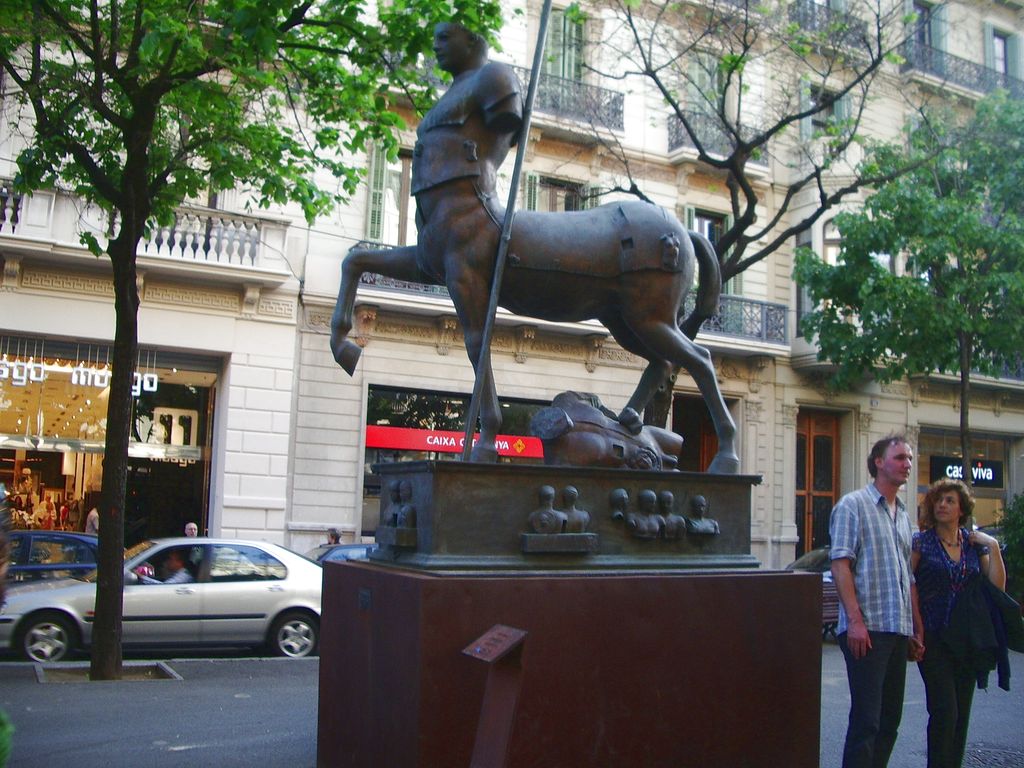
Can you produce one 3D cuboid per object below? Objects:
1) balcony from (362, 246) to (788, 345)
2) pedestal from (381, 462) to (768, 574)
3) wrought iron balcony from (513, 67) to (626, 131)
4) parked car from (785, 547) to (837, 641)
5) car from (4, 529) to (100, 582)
[{"bbox_3d":[1.775,-1.833,23.014,11.160,0.940,0.650,5,-8,-29],"label":"balcony"},{"bbox_3d":[0.306,0.692,5.340,1.930,0.475,0.730,5,-8,-29],"label":"pedestal"},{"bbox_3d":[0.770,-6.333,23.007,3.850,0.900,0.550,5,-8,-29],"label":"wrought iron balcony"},{"bbox_3d":[6.090,3.864,19.777,4.200,1.460,1.720,5,-8,-29],"label":"parked car"},{"bbox_3d":[-6.310,2.591,13.180,4.200,1.430,1.710,5,-8,-29],"label":"car"}]

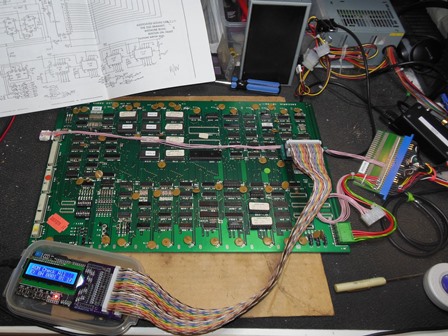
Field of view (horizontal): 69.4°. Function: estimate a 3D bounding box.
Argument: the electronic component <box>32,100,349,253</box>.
[{"bbox_3d":[-0.047,-0.001,0.514,0.445,0.017,0.266,0,62,-3],"label":"electronic component"}]

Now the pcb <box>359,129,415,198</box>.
[{"bbox_3d":[0.260,-0.006,0.520,0.054,0.016,0.130,29,64,12],"label":"pcb"}]

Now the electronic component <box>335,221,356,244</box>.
[{"bbox_3d":[0.174,0.092,0.466,0.023,0.013,0.028,0,62,-3],"label":"electronic component"}]

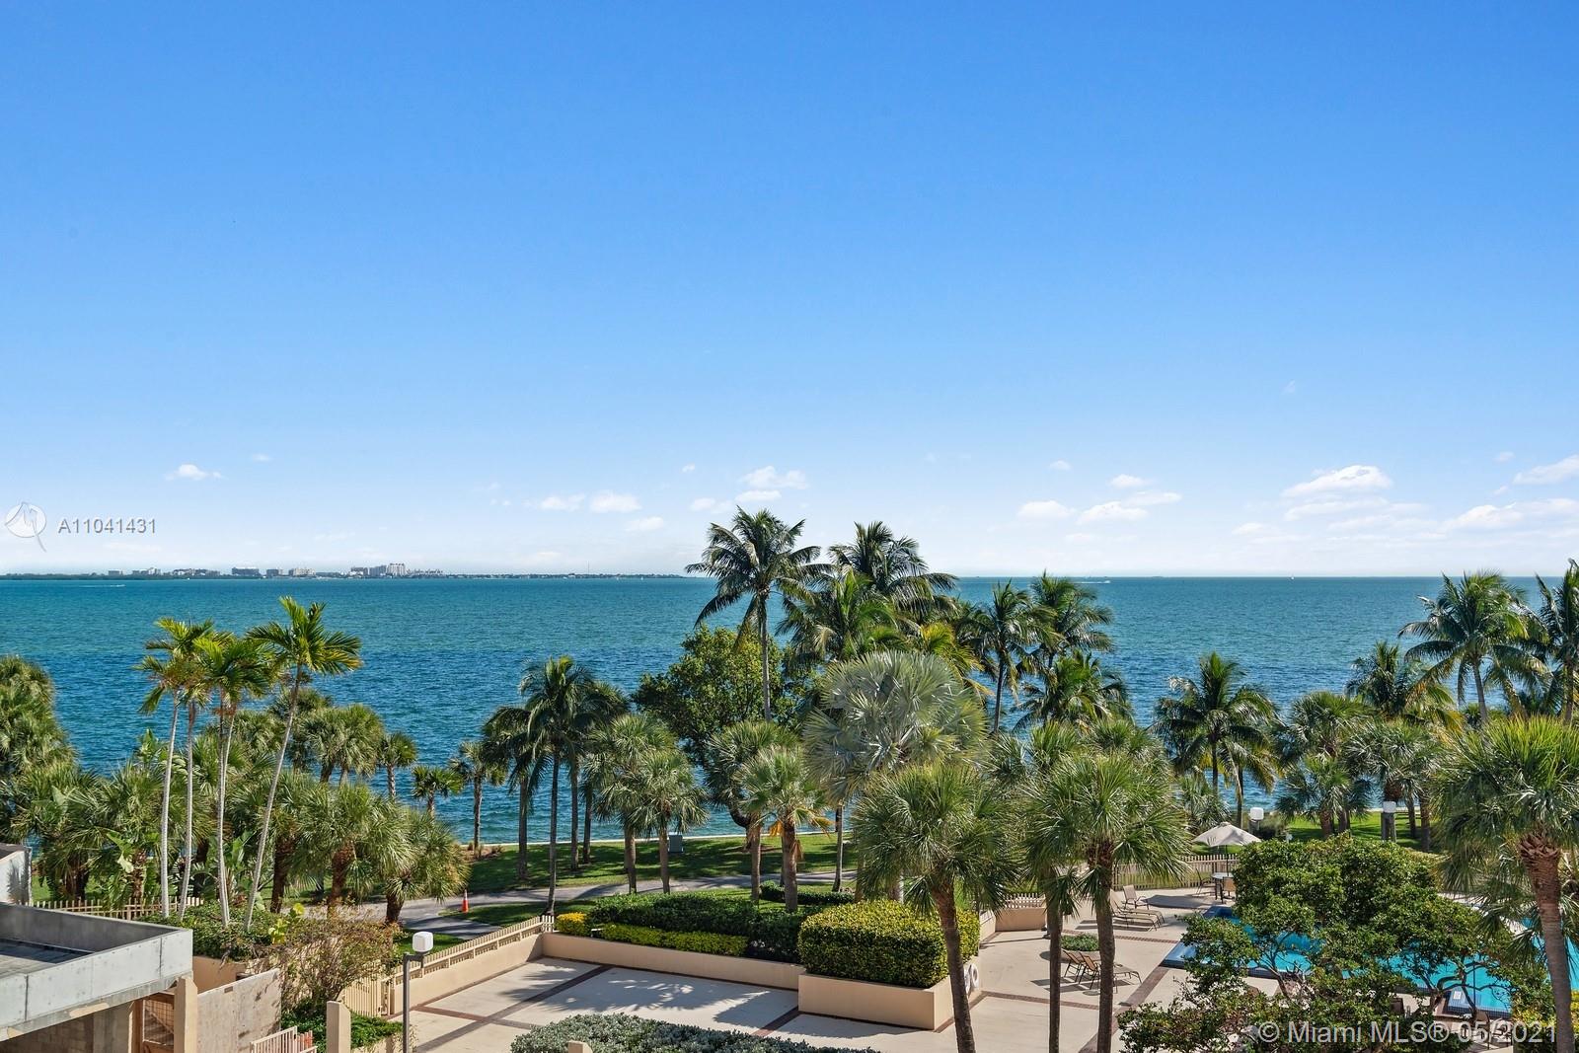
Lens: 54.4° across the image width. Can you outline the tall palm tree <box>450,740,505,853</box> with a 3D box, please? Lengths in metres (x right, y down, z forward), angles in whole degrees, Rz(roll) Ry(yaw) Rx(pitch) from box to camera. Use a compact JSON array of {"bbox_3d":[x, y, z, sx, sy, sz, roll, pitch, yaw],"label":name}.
[{"bbox_3d":[-13.521,11.721,66.150,2.400,4.920,2.500,0,-2,0],"label":"tall palm tree"}]

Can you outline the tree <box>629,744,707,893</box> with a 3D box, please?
[{"bbox_3d":[-4.530,11.114,56.748,2.919,6.118,2.919,0,-2,-5],"label":"tree"}]

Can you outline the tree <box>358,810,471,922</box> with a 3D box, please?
[{"bbox_3d":[-12.799,11.632,51.945,3.780,4.170,3.700,0,-2,0],"label":"tree"}]

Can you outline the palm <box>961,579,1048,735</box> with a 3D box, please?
[{"bbox_3d":[9.566,8.200,69.000,4.000,11.470,4.000,0,-2,0],"label":"palm"}]

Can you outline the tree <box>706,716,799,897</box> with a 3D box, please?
[{"bbox_3d":[-1.348,10.180,55.000,3.300,6.625,3.300,0,-2,0],"label":"tree"}]

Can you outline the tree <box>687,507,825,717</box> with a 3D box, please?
[{"bbox_3d":[-1.330,6.763,60.418,5.438,15.043,5.438,0,-2,-1],"label":"tree"}]

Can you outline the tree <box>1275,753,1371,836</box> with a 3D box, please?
[{"bbox_3d":[23.983,12.213,68.635,4.330,4.100,4.100,0,-2,0],"label":"tree"}]

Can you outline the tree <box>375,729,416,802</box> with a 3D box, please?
[{"bbox_3d":[-16.638,11.196,65.000,1.850,5.115,1.850,0,-2,0],"label":"tree"}]

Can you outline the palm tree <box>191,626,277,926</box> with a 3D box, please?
[{"bbox_3d":[-16.835,8.176,46.256,2.470,9.900,2.600,0,-2,0],"label":"palm tree"}]

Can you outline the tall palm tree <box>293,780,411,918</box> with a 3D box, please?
[{"bbox_3d":[-14.957,11.046,52.500,3.900,4.764,3.900,0,-2,0],"label":"tall palm tree"}]

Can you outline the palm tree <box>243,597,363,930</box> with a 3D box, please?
[{"bbox_3d":[-14.743,7.635,46.274,3.660,10.980,3.300,0,-2,0],"label":"palm tree"}]

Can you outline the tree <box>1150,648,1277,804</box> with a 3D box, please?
[{"bbox_3d":[19.159,9.970,68.709,5.550,8.590,5.500,0,-2,0],"label":"tree"}]

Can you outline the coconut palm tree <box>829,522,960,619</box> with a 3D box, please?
[{"bbox_3d":[4.053,7.019,61.364,5.326,14.590,5.326,0,-2,4],"label":"coconut palm tree"}]

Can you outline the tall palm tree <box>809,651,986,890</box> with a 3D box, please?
[{"bbox_3d":[3.622,8.685,51.500,5.800,8.974,5.800,0,-2,0],"label":"tall palm tree"}]

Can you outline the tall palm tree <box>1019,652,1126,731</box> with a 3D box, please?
[{"bbox_3d":[12.726,9.942,68.710,5.100,8.650,5.200,0,-2,0],"label":"tall palm tree"}]

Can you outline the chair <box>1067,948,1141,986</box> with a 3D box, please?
[{"bbox_3d":[8.769,12.240,42.771,1.830,0.900,0.660,1,-2,-22],"label":"chair"}]

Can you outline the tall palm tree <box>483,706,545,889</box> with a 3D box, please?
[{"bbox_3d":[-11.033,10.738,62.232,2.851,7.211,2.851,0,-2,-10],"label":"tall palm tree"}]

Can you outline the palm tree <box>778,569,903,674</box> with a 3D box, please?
[{"bbox_3d":[1.959,8.004,60.380,4.950,12.560,4.950,0,-2,2],"label":"palm tree"}]

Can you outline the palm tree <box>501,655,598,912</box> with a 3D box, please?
[{"bbox_3d":[-8.714,9.439,56.183,3.612,9.430,3.612,0,-2,-9],"label":"palm tree"}]

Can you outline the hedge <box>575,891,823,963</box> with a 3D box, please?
[{"bbox_3d":[-2.546,11.803,45.345,7.500,1.130,1.800,-1,-2,26],"label":"hedge"}]

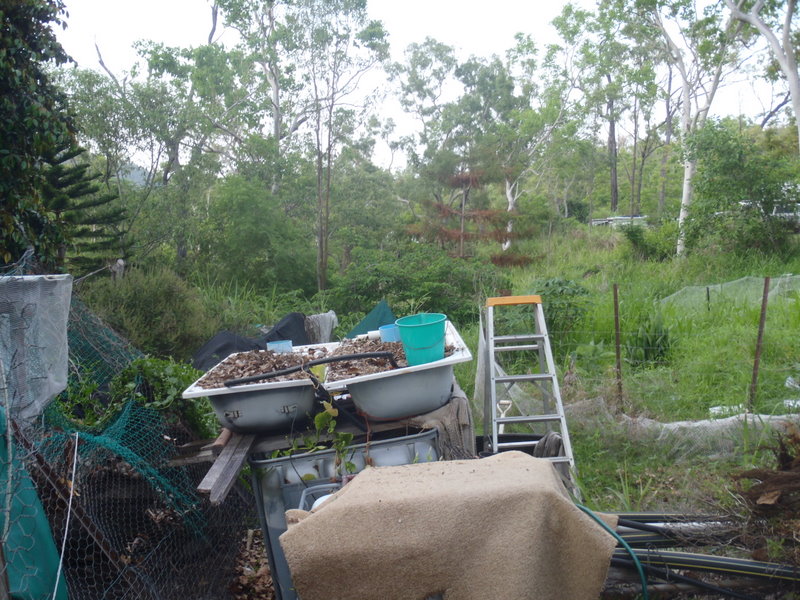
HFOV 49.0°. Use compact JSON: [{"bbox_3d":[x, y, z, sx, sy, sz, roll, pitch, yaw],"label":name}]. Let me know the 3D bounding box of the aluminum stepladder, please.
[{"bbox_3d":[0.842,0.648,5.950,0.550,1.370,0.870,-3,3,-3],"label":"aluminum stepladder"}]

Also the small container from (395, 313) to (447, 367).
[{"bbox_3d":[0.127,0.223,4.600,0.272,0.245,0.272,-6,10,0],"label":"small container"}]

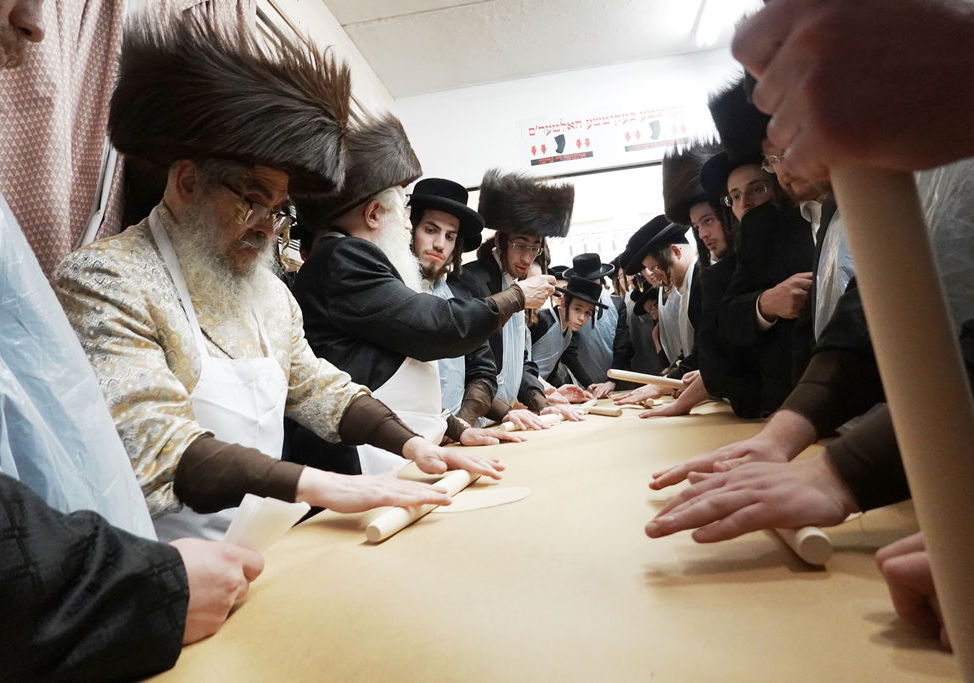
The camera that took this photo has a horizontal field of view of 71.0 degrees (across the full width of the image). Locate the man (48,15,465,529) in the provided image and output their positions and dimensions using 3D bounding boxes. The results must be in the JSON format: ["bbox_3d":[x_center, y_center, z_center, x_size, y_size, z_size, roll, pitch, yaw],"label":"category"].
[{"bbox_3d":[-0.324,0.353,1.068,0.655,1.600,0.590,-6,-1,19],"label":"man"}]

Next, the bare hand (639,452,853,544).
[{"bbox_3d":[0.260,0.158,0.678,0.205,0.060,0.110,-5,-1,-12],"label":"bare hand"}]

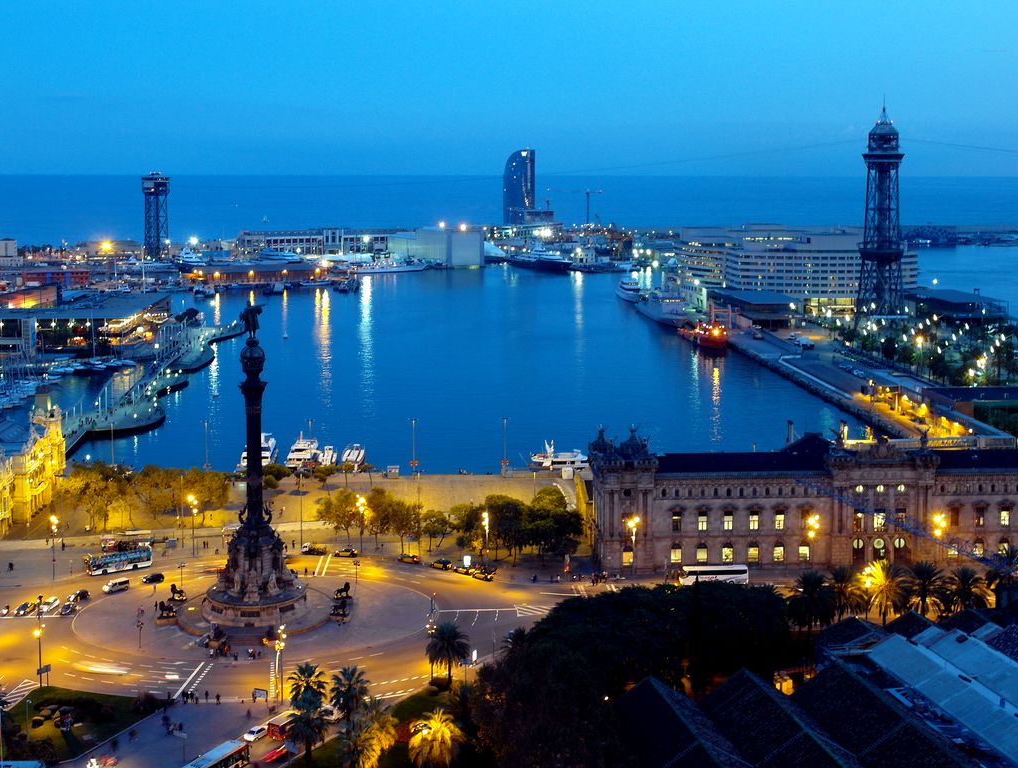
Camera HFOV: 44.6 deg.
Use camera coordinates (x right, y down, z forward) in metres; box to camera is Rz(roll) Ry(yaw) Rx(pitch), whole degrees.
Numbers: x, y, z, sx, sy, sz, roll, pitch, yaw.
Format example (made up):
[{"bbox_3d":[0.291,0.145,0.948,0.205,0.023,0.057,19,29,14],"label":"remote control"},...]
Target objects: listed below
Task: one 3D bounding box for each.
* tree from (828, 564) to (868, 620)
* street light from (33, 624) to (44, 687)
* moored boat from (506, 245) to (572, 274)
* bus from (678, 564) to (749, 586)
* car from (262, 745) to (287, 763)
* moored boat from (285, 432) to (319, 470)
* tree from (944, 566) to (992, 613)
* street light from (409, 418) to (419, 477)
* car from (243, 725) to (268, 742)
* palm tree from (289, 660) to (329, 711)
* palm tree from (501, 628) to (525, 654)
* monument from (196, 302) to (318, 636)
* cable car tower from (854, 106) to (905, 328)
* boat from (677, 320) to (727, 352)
[{"bbox_3d":[63.369,39.115,231.633,7.092,11.229,7.092,0,10,0],"label":"tree"},{"bbox_3d":[-72.340,41.820,191.220,1.100,10.200,1.300,5,11,28],"label":"street light"},{"bbox_3d":[26.760,-105.690,1033.520,14.000,20.000,88.000,-5,11,-28],"label":"moored boat"},{"bbox_3d":[39.380,37.120,239.510,12.900,3.600,2.550,-1,10,-4],"label":"bus"},{"bbox_3d":[-31.860,50.200,168.800,1.800,1.500,4.300,6,11,29],"label":"car"},{"bbox_3d":[-60.085,18.904,370.055,6.796,11.032,22.655,0,10,2],"label":"moored boat"},{"bbox_3d":[80.230,37.260,218.120,8.200,10.800,8.200,4,10,20],"label":"tree"},{"bbox_3d":[-24.650,16.410,324.770,2.500,15.700,0.800,-1,10,-6],"label":"street light"},{"bbox_3d":[-37.519,51.879,186.252,1.753,1.458,4.186,6,11,31],"label":"car"},{"bbox_3d":[-28.480,46.230,174.390,6.000,15.380,6.000,0,10,0],"label":"palm tree"},{"bbox_3d":[1.580,44.270,204.790,6.200,9.040,6.200,0,10,0],"label":"palm tree"},{"bbox_3d":[-48.166,14.295,234.734,22.655,58.903,22.655,0,10,0],"label":"monument"},{"bbox_3d":[192.000,-85.090,638.290,24.500,111.000,24.500,3,10,17],"label":"cable car tower"},{"bbox_3d":[97.130,-27.940,627.300,13.500,12.000,54.000,0,10,-4],"label":"boat"}]

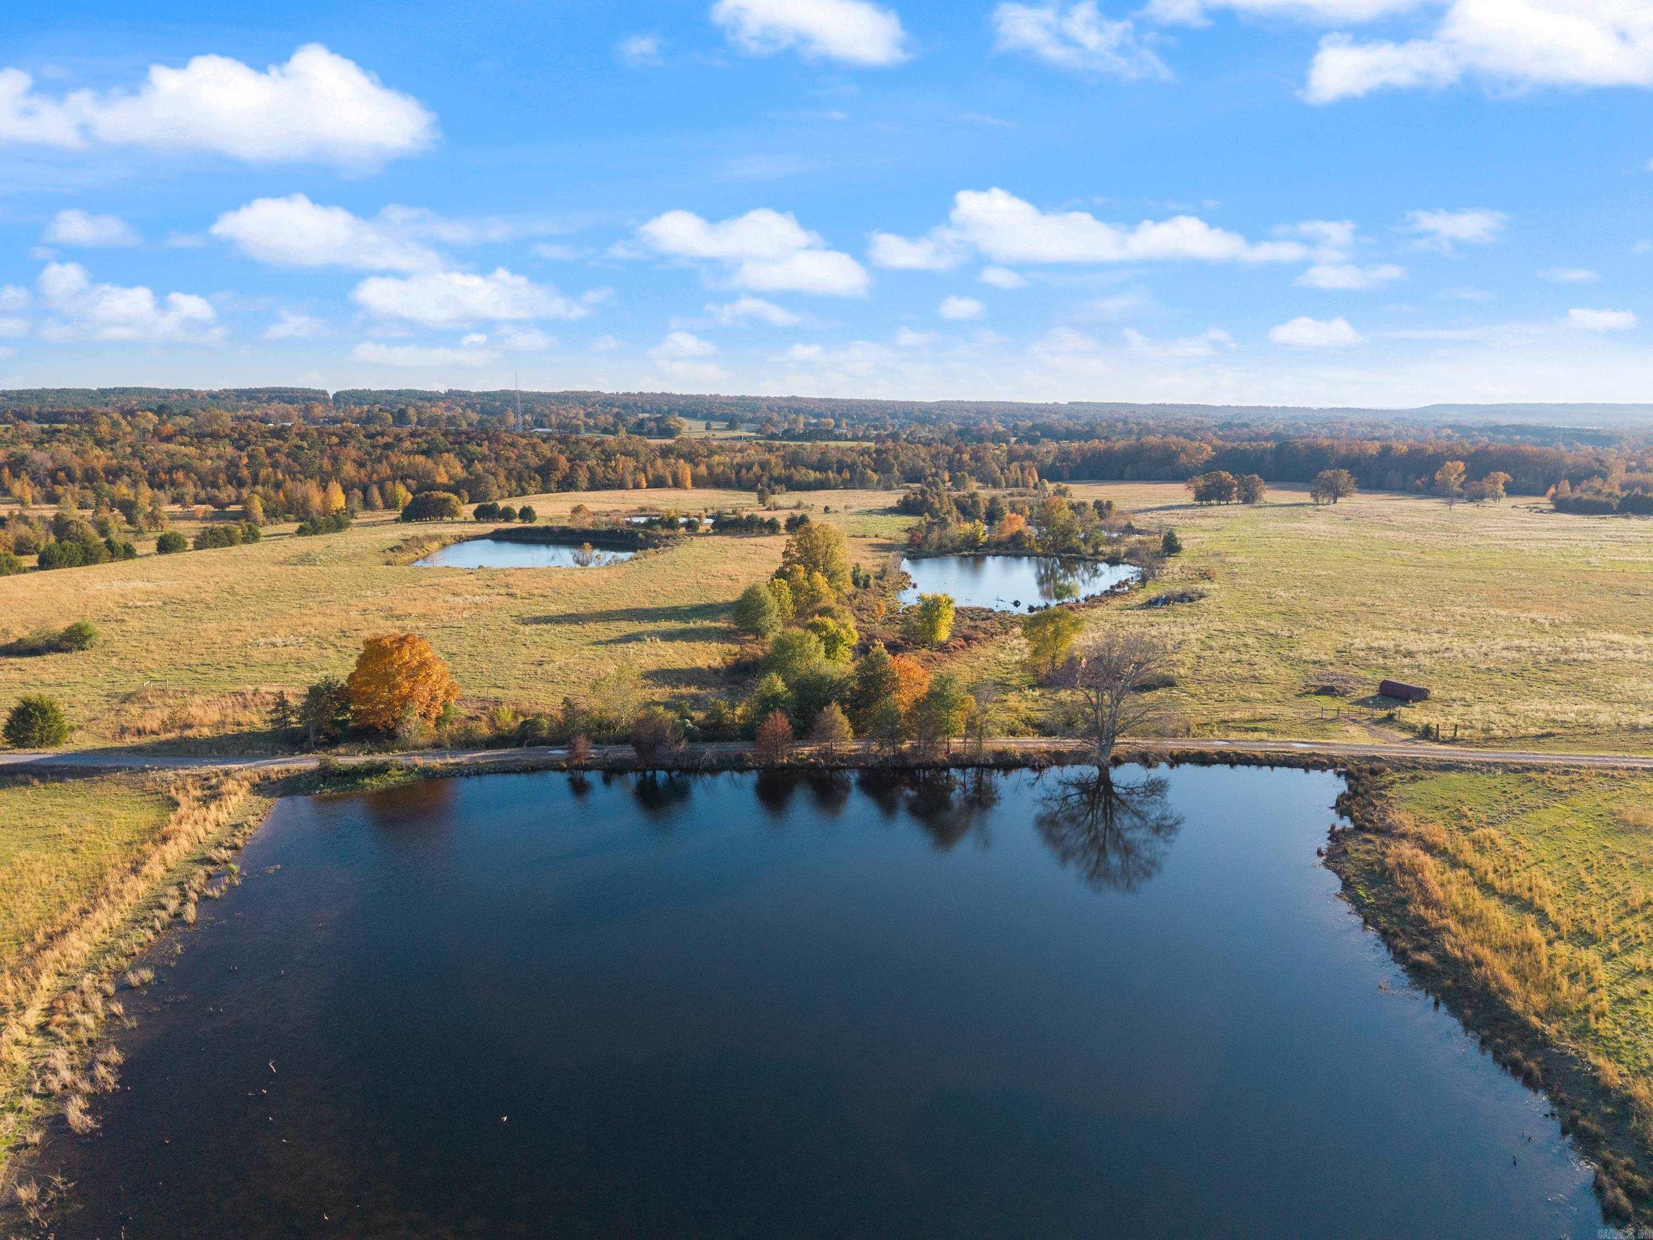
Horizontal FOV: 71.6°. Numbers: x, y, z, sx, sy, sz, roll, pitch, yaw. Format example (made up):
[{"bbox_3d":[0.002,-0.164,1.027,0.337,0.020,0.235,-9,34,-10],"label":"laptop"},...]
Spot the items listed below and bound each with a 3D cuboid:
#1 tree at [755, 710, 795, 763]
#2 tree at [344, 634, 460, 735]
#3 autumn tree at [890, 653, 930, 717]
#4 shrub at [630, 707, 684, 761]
[{"bbox_3d":[-5.760,13.020,127.890,4.320,6.050,4.320,0,10,0],"label":"tree"},{"bbox_3d":[-50.070,7.770,135.070,13.240,12.410,12.840,0,10,0],"label":"tree"},{"bbox_3d":[9.820,8.870,137.300,5.570,10.060,5.570,0,10,0],"label":"autumn tree"},{"bbox_3d":[-18.940,12.800,127.850,5.910,6.490,5.020,0,10,0],"label":"shrub"}]

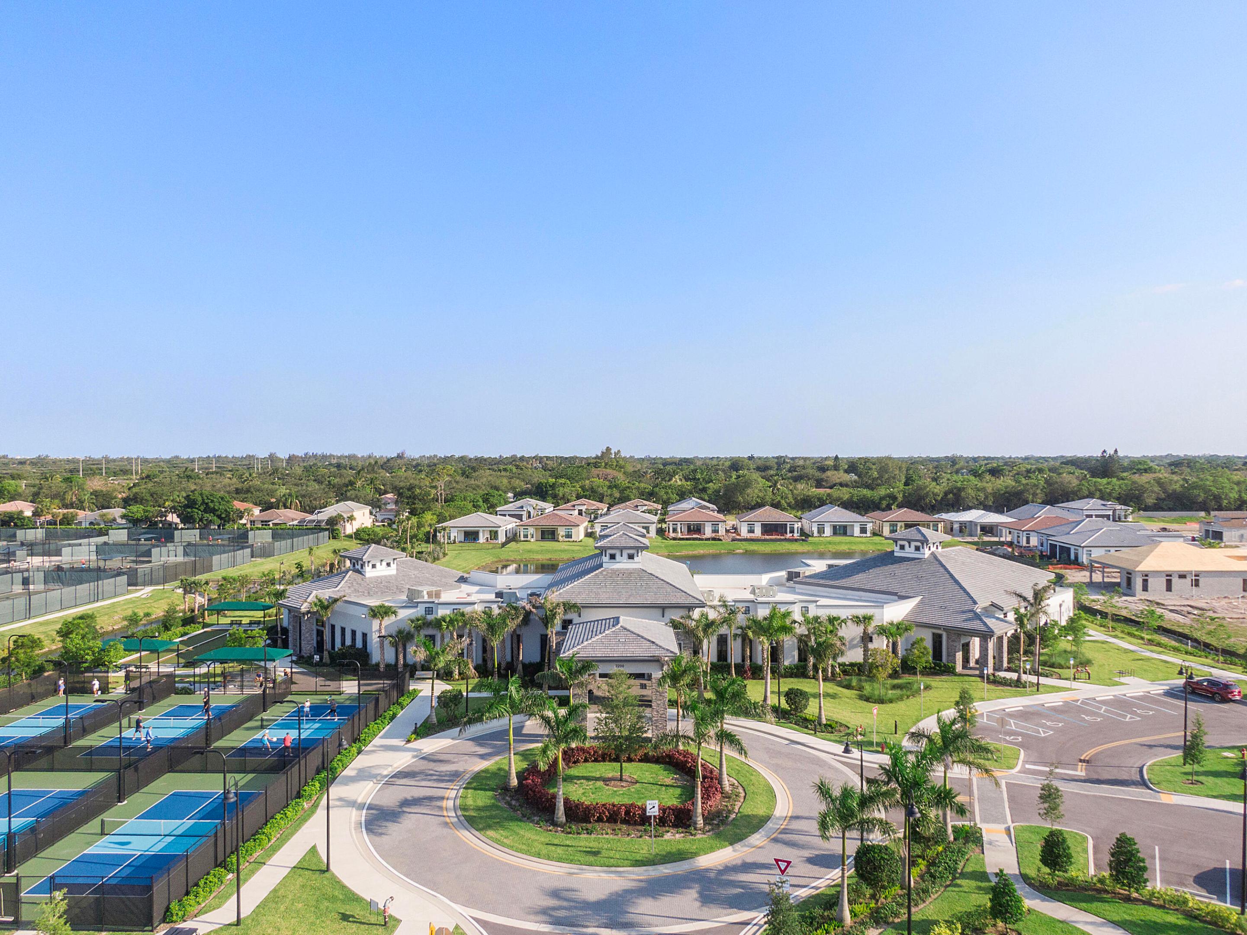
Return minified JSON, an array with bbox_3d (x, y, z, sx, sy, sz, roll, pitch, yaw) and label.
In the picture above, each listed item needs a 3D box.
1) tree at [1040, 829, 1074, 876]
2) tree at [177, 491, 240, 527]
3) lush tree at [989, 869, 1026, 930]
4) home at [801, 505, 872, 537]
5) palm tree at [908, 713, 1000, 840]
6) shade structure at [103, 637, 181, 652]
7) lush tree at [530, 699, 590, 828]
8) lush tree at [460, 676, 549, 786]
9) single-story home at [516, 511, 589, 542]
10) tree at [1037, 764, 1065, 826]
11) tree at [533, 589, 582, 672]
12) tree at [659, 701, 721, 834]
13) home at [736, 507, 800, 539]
[{"bbox_3d":[22.084,19.507,44.012,1.552,2.283,1.552,0,1,0],"label":"tree"},{"bbox_3d":[-115.339,12.202,240.424,15.626,11.386,14.063,0,1,0],"label":"tree"},{"bbox_3d":[17.243,19.528,38.967,1.700,2.920,1.700,0,1,0],"label":"lush tree"},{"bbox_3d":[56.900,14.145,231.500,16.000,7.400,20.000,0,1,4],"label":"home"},{"bbox_3d":[18.703,17.440,48.823,5.180,7.110,4.920,0,1,0],"label":"palm tree"},{"bbox_3d":[-48.813,18.700,85.857,7.700,3.340,4.300,0,1,0],"label":"shade structure"},{"bbox_3d":[-3.643,16.974,49.722,3.301,7.238,3.301,0,1,0],"label":"lush tree"},{"bbox_3d":[-7.785,17.162,56.327,5.590,7.250,5.310,0,1,0],"label":"lush tree"},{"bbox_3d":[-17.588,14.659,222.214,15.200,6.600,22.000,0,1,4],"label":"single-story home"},{"bbox_3d":[23.811,18.598,47.987,1.550,4.540,1.550,0,1,0],"label":"tree"},{"bbox_3d":[-6.022,15.441,77.909,4.300,8.500,4.300,0,1,0],"label":"tree"},{"bbox_3d":[3.777,16.903,49.187,3.594,7.382,3.594,0,1,0],"label":"tree"},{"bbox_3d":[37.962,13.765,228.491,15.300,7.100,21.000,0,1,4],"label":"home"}]

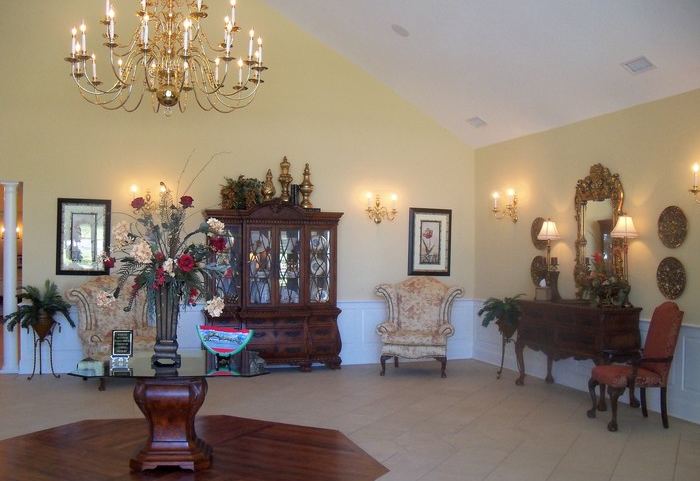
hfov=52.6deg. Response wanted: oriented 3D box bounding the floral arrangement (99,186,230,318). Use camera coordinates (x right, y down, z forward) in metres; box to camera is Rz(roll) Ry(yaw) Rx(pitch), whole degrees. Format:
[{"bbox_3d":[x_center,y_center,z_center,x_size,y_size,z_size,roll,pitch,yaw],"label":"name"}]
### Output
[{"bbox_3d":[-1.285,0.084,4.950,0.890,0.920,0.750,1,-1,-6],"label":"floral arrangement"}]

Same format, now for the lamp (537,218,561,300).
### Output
[{"bbox_3d":[2.233,0.218,7.941,0.261,0.919,0.261,1,-2,-18],"label":"lamp"}]

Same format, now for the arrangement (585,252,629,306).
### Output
[{"bbox_3d":[2.534,0.385,6.991,0.400,0.530,0.430,1,-1,-19],"label":"arrangement"}]

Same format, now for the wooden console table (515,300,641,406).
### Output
[{"bbox_3d":[2.321,1.136,7.386,0.514,0.945,1.529,1,-2,-18],"label":"wooden console table"}]

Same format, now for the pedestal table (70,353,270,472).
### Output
[{"bbox_3d":[-1.200,1.207,5.020,1.280,0.686,1.230,1,-1,-6],"label":"pedestal table"}]

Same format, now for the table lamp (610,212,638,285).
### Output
[{"bbox_3d":[2.620,0.193,6.730,0.261,0.910,0.261,1,-2,-18],"label":"table lamp"}]

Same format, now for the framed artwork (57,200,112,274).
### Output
[{"bbox_3d":[-3.145,-0.036,8.374,0.600,0.900,0.040,1,-1,-19],"label":"framed artwork"}]

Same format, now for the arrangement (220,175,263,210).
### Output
[{"bbox_3d":[-1.331,-0.581,8.748,0.531,0.456,0.403,1,-2,-18],"label":"arrangement"}]

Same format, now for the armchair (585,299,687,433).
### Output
[{"bbox_3d":[2.536,1.083,6.295,0.710,1.080,0.620,1,-1,-4],"label":"armchair"}]

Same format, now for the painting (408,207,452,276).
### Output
[{"bbox_3d":[1.119,0.029,9.828,0.640,0.930,0.040,1,-1,-19],"label":"painting"}]

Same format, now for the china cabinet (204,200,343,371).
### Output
[{"bbox_3d":[-0.959,0.553,8.840,1.714,2.134,0.459,1,-2,-18],"label":"china cabinet"}]

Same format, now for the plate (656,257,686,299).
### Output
[{"bbox_3d":[2.968,0.349,6.541,0.040,0.390,0.375,1,-1,-19],"label":"plate"}]

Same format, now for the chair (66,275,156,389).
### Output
[{"bbox_3d":[-2.545,0.994,7.935,1.001,1.176,0.820,2,-2,-42],"label":"chair"}]

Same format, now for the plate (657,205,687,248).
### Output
[{"bbox_3d":[2.915,-0.122,6.412,0.039,0.384,0.378,1,-2,-18],"label":"plate"}]

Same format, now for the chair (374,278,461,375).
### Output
[{"bbox_3d":[0.894,1.052,8.928,1.060,1.200,0.870,1,-1,11],"label":"chair"}]

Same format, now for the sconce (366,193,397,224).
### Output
[{"bbox_3d":[0.405,-0.420,9.449,0.445,0.410,0.202,1,-2,-18],"label":"sconce"}]

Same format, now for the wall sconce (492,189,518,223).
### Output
[{"bbox_3d":[2.011,-0.422,8.991,0.202,0.431,0.436,1,-2,-18],"label":"wall sconce"}]

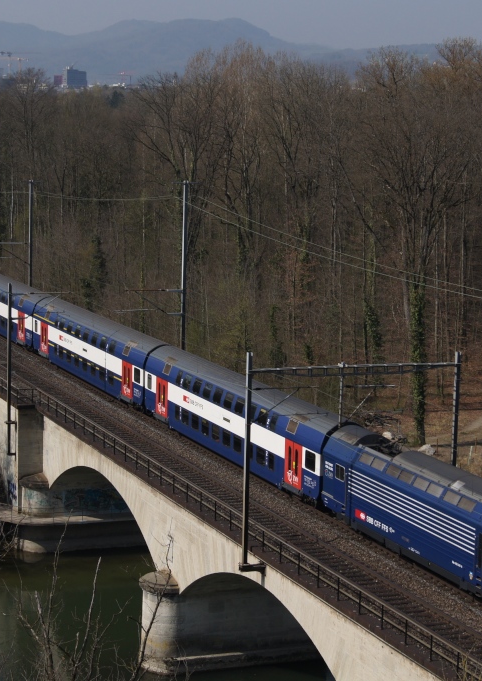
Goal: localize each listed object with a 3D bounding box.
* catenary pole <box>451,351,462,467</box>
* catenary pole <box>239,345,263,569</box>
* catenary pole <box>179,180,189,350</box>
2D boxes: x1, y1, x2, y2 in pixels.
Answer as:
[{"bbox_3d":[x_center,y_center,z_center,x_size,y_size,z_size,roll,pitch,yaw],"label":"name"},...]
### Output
[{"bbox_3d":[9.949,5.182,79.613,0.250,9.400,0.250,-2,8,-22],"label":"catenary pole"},{"bbox_3d":[0.573,5.425,75.825,1.050,9.910,0.300,-2,8,-22],"label":"catenary pole"},{"bbox_3d":[-3.901,-3.072,115.496,0.280,15.400,0.280,-2,8,-22],"label":"catenary pole"}]

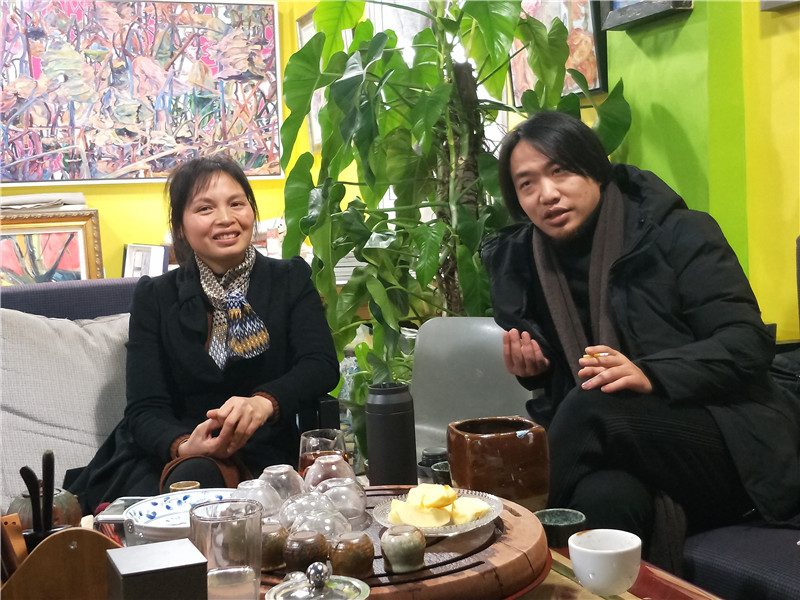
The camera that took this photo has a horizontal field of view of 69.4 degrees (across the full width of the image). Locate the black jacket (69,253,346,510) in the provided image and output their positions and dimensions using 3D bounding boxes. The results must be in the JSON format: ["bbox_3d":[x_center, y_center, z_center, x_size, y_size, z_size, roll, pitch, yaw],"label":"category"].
[{"bbox_3d":[-0.415,0.185,1.260,0.550,0.580,0.400,-2,-1,-10],"label":"black jacket"}]

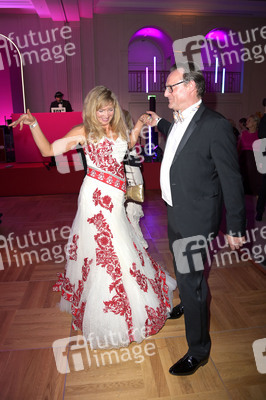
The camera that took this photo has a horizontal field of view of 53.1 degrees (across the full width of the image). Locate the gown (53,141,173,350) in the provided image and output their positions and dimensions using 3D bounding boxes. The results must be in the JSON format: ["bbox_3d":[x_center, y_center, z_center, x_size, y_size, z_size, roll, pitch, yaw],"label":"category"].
[{"bbox_3d":[-0.140,0.242,2.072,1.000,1.390,0.870,-3,13,-14],"label":"gown"}]

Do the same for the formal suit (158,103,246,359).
[{"bbox_3d":[0.420,0.210,1.685,0.500,1.530,0.620,-5,14,-22],"label":"formal suit"}]

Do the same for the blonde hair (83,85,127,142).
[{"bbox_3d":[-0.190,-0.571,1.789,0.300,0.370,0.280,-3,13,-12],"label":"blonde hair"}]

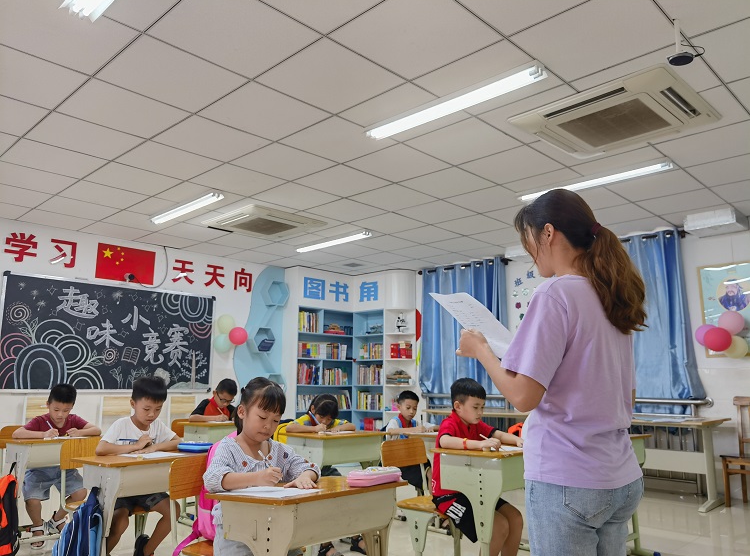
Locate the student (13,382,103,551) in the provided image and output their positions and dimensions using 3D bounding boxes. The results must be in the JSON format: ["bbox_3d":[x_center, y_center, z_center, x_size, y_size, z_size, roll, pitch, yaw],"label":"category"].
[{"bbox_3d":[-2.302,1.292,4.226,0.560,1.030,0.560,-9,-13,43],"label":"student"}]

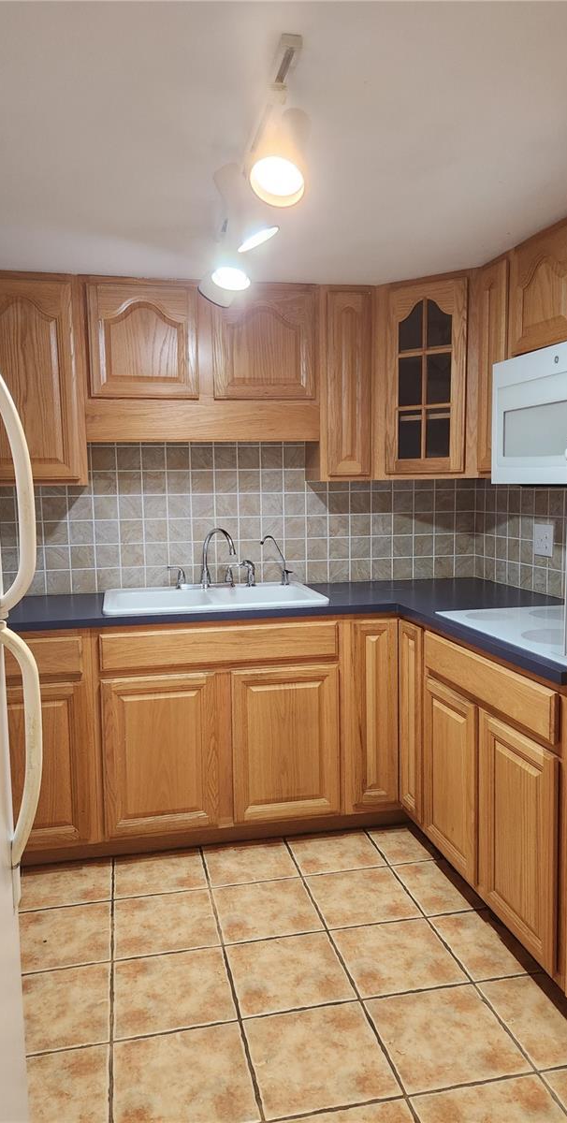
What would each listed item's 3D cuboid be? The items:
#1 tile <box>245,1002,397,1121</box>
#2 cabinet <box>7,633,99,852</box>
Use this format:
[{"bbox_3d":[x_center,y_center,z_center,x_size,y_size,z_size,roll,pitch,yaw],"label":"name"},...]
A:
[{"bbox_3d":[0.081,1.186,1.781,0.307,0.011,0.307,-2,6,-12],"label":"tile"},{"bbox_3d":[-0.909,0.608,2.789,0.430,0.791,0.580,-2,6,-12],"label":"cabinet"}]

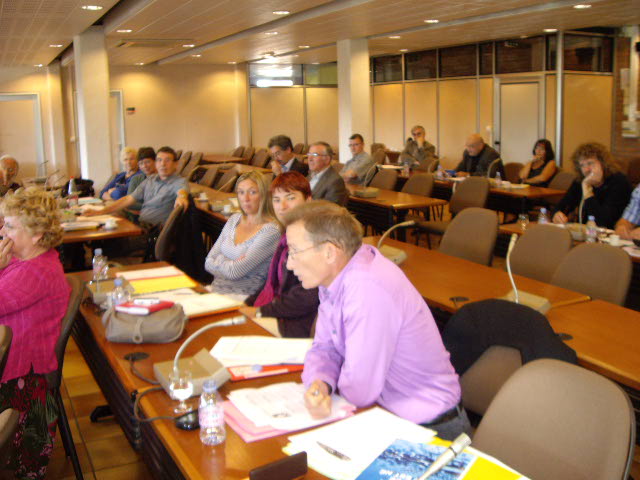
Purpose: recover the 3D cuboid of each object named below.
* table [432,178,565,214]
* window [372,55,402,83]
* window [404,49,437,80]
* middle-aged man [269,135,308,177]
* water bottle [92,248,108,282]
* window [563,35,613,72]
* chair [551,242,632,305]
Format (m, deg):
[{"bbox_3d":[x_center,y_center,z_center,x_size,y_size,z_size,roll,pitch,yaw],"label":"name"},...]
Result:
[{"bbox_3d":[1.872,-0.219,7.557,0.600,0.750,1.820,-7,12,-26],"label":"table"},{"bbox_3d":[1.456,-3.660,15.136,0.060,0.580,1.180,-7,12,-26],"label":"window"},{"bbox_3d":[1.993,-3.471,14.064,0.060,0.580,1.180,-7,12,-26],"label":"window"},{"bbox_3d":[-0.382,-0.341,6.838,0.740,1.330,0.560,-7,12,-29],"label":"middle-aged man"},{"bbox_3d":[-1.105,0.131,3.524,0.066,0.163,0.066,-6,11,-26],"label":"water bottle"},{"bbox_3d":[4.101,-2.853,10.698,1.140,0.590,0.060,-6,11,-26],"label":"window"},{"bbox_3d":[1.210,0.452,3.514,0.600,0.880,0.500,-7,12,-26],"label":"chair"}]

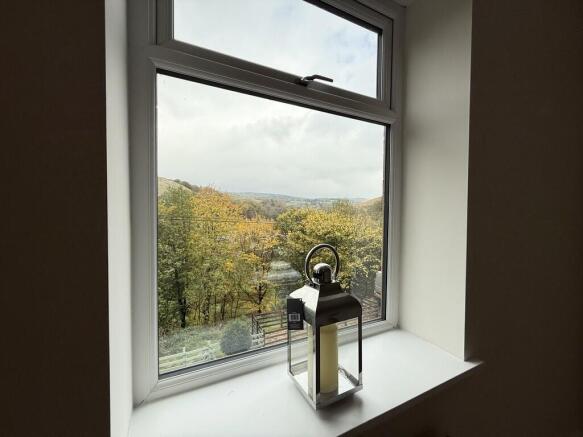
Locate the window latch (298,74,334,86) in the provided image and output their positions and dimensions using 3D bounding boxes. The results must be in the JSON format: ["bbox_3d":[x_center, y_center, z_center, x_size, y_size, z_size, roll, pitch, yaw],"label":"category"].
[{"bbox_3d":[0.101,-0.558,0.951,0.133,0.032,0.056,0,2,-25],"label":"window latch"}]

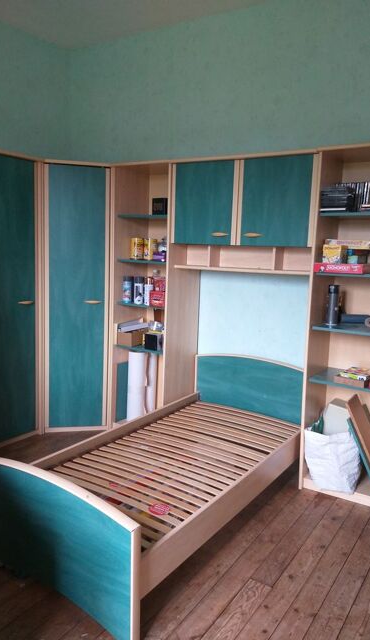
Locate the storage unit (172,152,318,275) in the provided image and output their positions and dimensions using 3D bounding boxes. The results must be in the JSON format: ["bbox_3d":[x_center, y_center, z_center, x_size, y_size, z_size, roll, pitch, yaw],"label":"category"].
[{"bbox_3d":[0.401,-0.667,3.131,0.987,0.702,0.310,6,8,32],"label":"storage unit"}]

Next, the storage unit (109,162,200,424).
[{"bbox_3d":[-0.232,-0.107,3.638,0.510,2.000,0.440,6,8,32],"label":"storage unit"}]

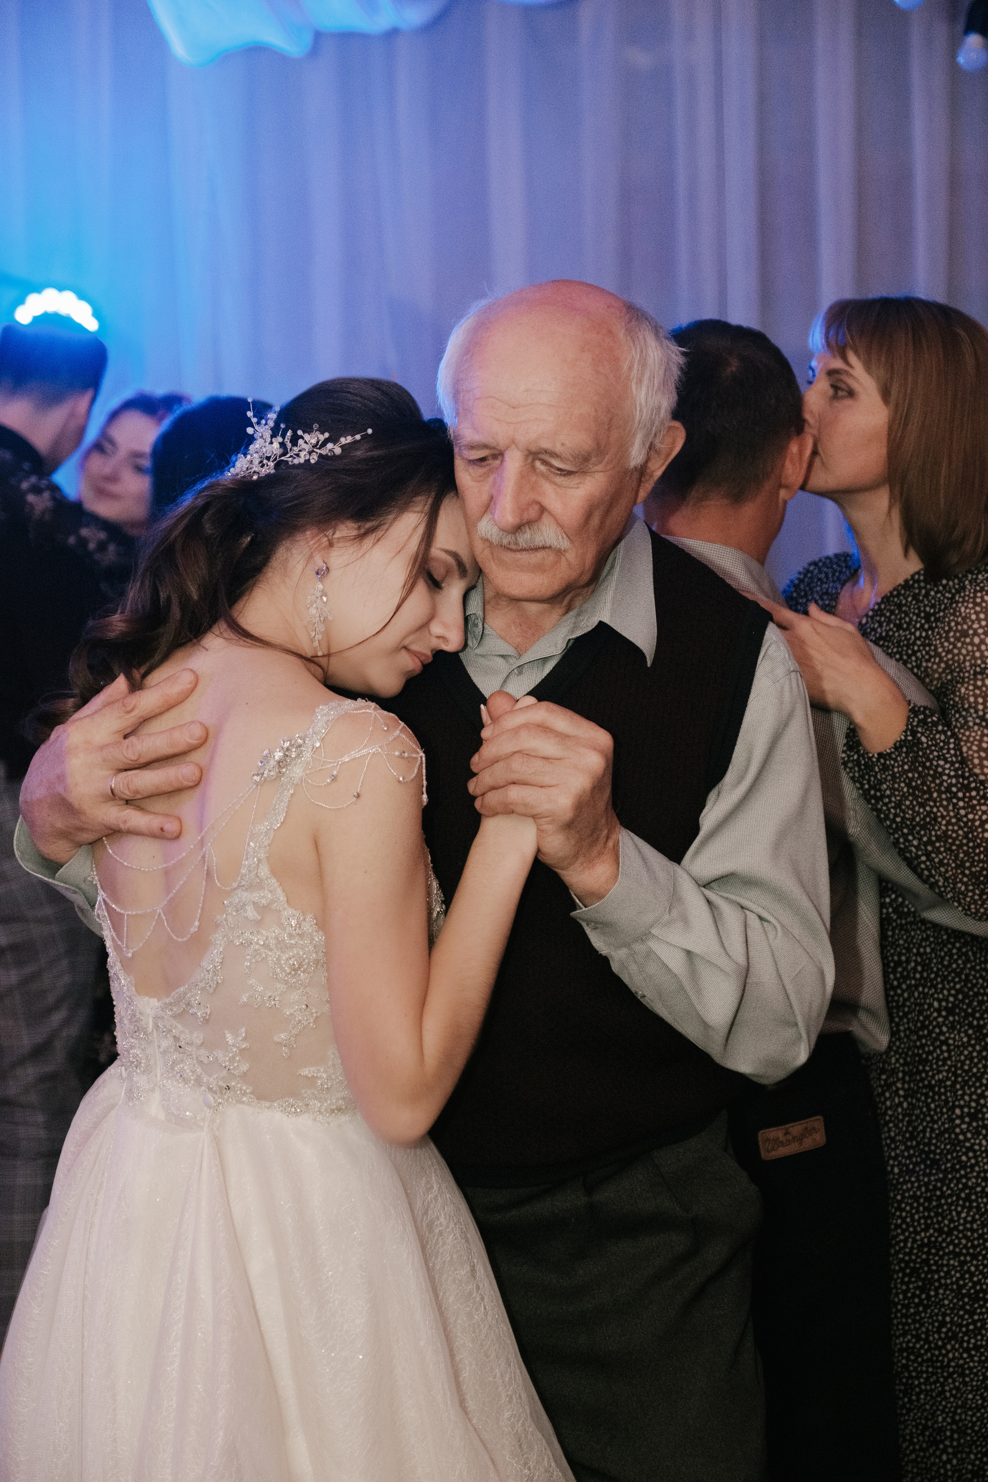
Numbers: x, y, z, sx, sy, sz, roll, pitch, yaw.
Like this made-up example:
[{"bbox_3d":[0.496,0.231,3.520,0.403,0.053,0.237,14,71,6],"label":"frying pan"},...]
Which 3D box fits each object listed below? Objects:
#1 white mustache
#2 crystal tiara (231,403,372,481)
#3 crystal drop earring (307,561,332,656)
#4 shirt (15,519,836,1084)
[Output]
[{"bbox_3d":[0.022,-0.156,2.085,0.075,0.026,0.028,9,19,22],"label":"white mustache"},{"bbox_3d":[-0.143,-0.219,2.060,0.110,0.045,0.045,-16,-18,20],"label":"crystal tiara"},{"bbox_3d":[-0.126,-0.097,2.030,0.018,0.070,0.012,2,3,14],"label":"crystal drop earring"},{"bbox_3d":[-0.007,0.096,2.143,0.534,0.534,0.506,1,4,18],"label":"shirt"}]

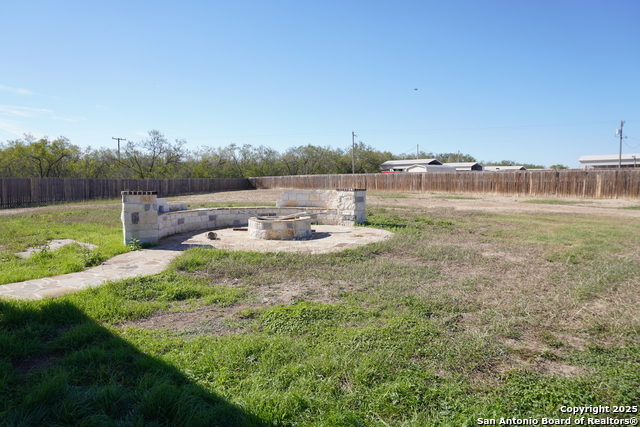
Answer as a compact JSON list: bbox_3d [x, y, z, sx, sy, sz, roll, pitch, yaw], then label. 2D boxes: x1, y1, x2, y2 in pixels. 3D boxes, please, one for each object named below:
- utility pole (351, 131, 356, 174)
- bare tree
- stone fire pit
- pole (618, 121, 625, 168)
[{"bbox_3d":[5.967,-9.597,75.617,0.350,9.930,0.350,0,4,0],"label":"utility pole"},{"bbox_3d":[-22.509,-6.888,56.679,9.200,8.320,8.500,0,4,0],"label":"bare tree"},{"bbox_3d":[-1.018,0.354,10.980,1.620,0.460,1.620,0,4,0],"label":"stone fire pit"},{"bbox_3d":[46.557,-9.367,65.622,0.350,9.790,0.350,0,4,0],"label":"pole"}]

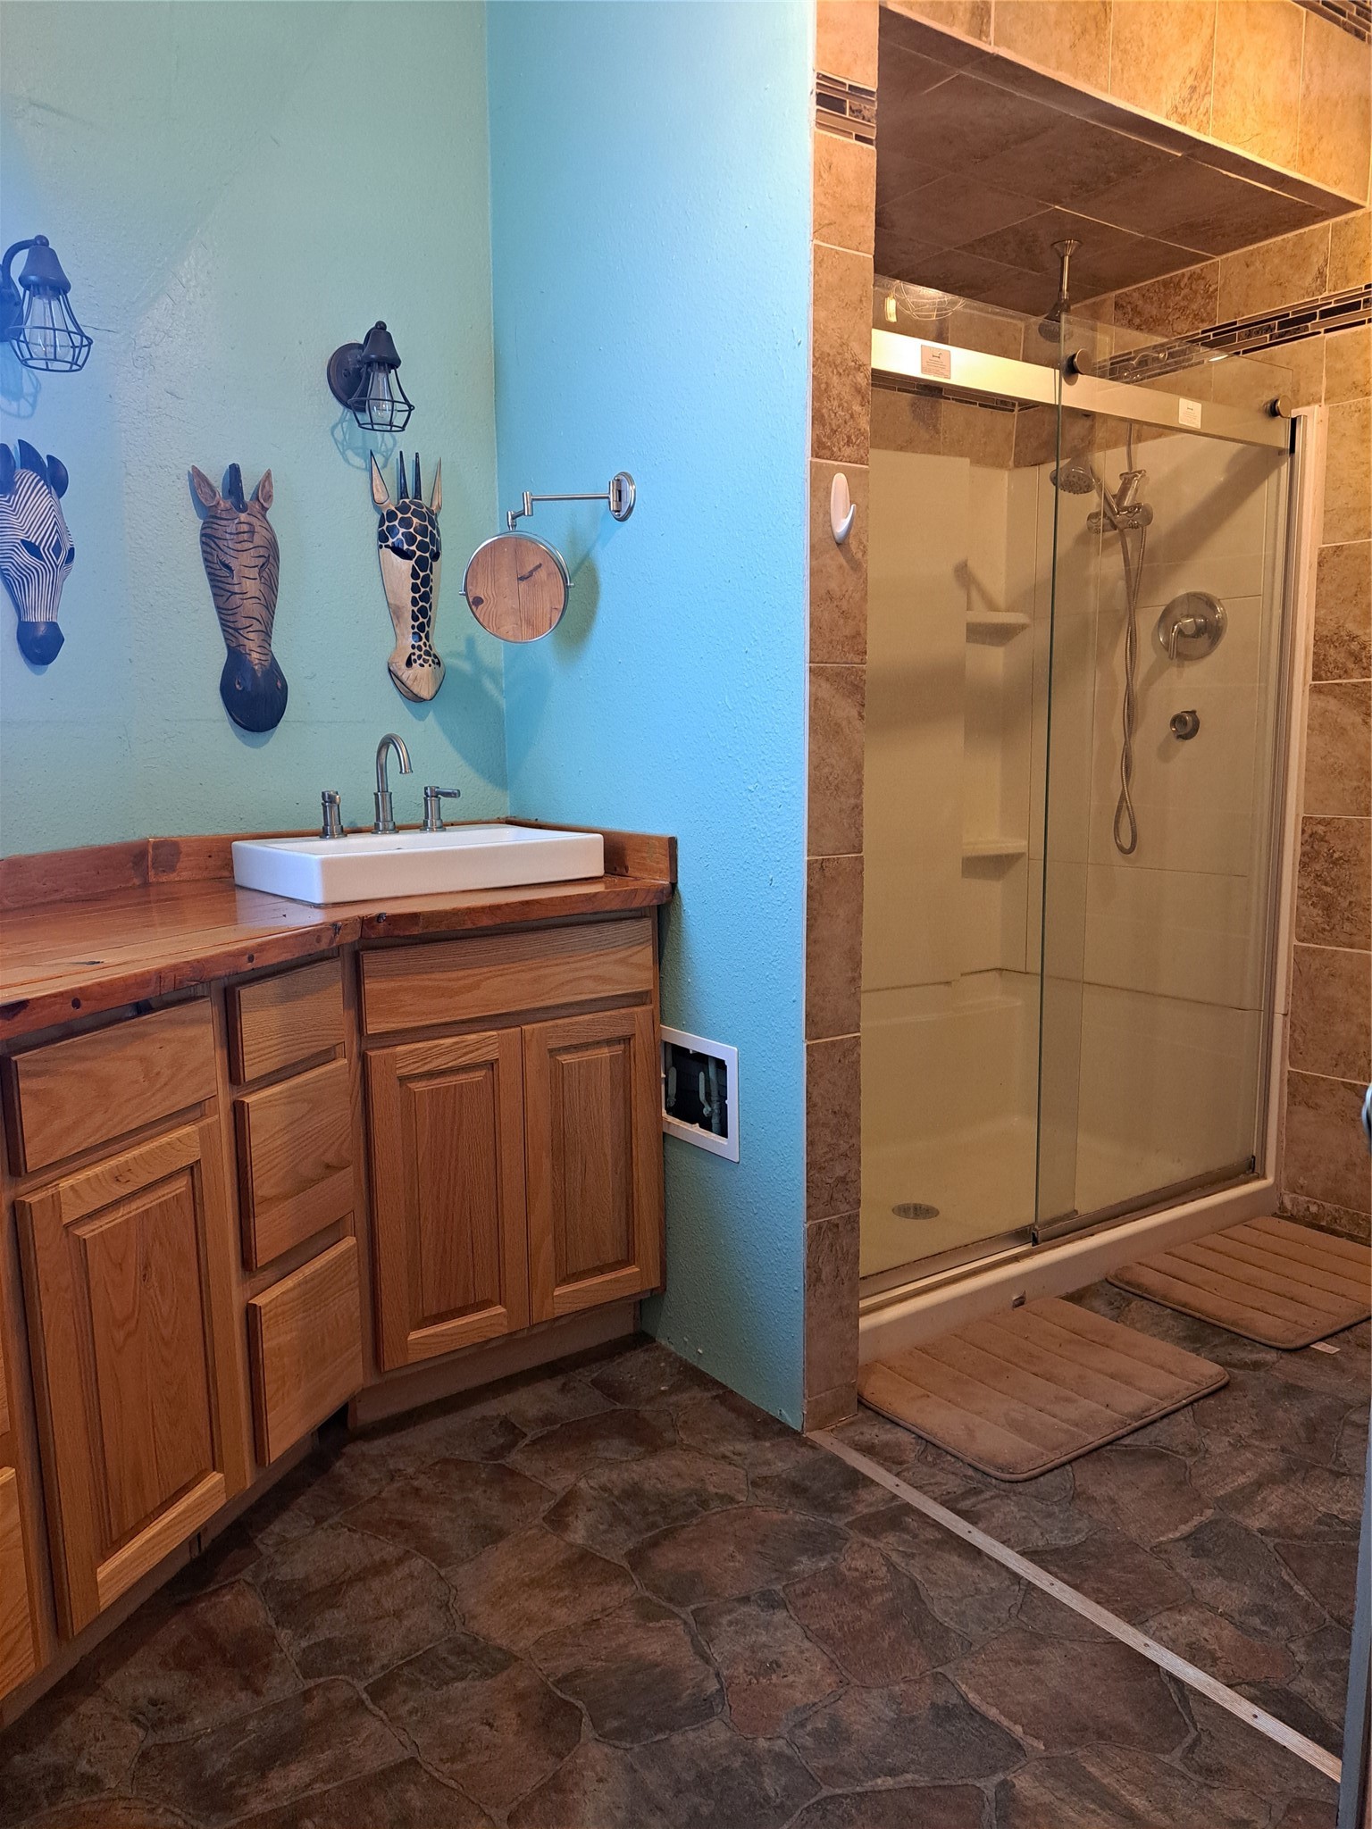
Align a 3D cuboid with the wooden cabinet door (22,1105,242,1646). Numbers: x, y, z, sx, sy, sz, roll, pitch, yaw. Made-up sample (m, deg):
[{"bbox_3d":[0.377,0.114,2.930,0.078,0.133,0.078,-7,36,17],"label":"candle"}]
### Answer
[{"bbox_3d":[-0.714,0.591,1.678,0.020,0.571,0.330,3,9,19],"label":"wooden cabinet door"}]

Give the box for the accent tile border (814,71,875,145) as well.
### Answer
[{"bbox_3d":[0.239,-1.200,1.897,0.118,0.080,0.014,-6,10,-33],"label":"accent tile border"}]

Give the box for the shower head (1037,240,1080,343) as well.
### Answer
[{"bbox_3d":[0.856,-1.435,2.923,0.115,0.220,0.085,-6,10,-33],"label":"shower head"}]

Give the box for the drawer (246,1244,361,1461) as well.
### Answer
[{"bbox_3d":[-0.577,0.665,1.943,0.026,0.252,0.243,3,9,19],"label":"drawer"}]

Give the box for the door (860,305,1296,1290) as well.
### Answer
[{"bbox_3d":[0.822,-0.231,2.664,1.420,1.910,0.060,-6,10,-33],"label":"door"}]

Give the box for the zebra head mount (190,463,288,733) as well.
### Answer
[{"bbox_3d":[-0.824,-0.589,2.375,0.165,0.495,0.075,-7,11,-35],"label":"zebra head mount"}]

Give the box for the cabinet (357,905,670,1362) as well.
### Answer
[{"bbox_3d":[-0.447,0.376,2.454,0.610,0.810,0.570,-7,11,-35],"label":"cabinet"}]

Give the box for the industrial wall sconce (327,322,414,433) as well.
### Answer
[{"bbox_3d":[-0.593,-1.005,2.389,0.138,0.200,0.218,-7,11,-35],"label":"industrial wall sconce"}]

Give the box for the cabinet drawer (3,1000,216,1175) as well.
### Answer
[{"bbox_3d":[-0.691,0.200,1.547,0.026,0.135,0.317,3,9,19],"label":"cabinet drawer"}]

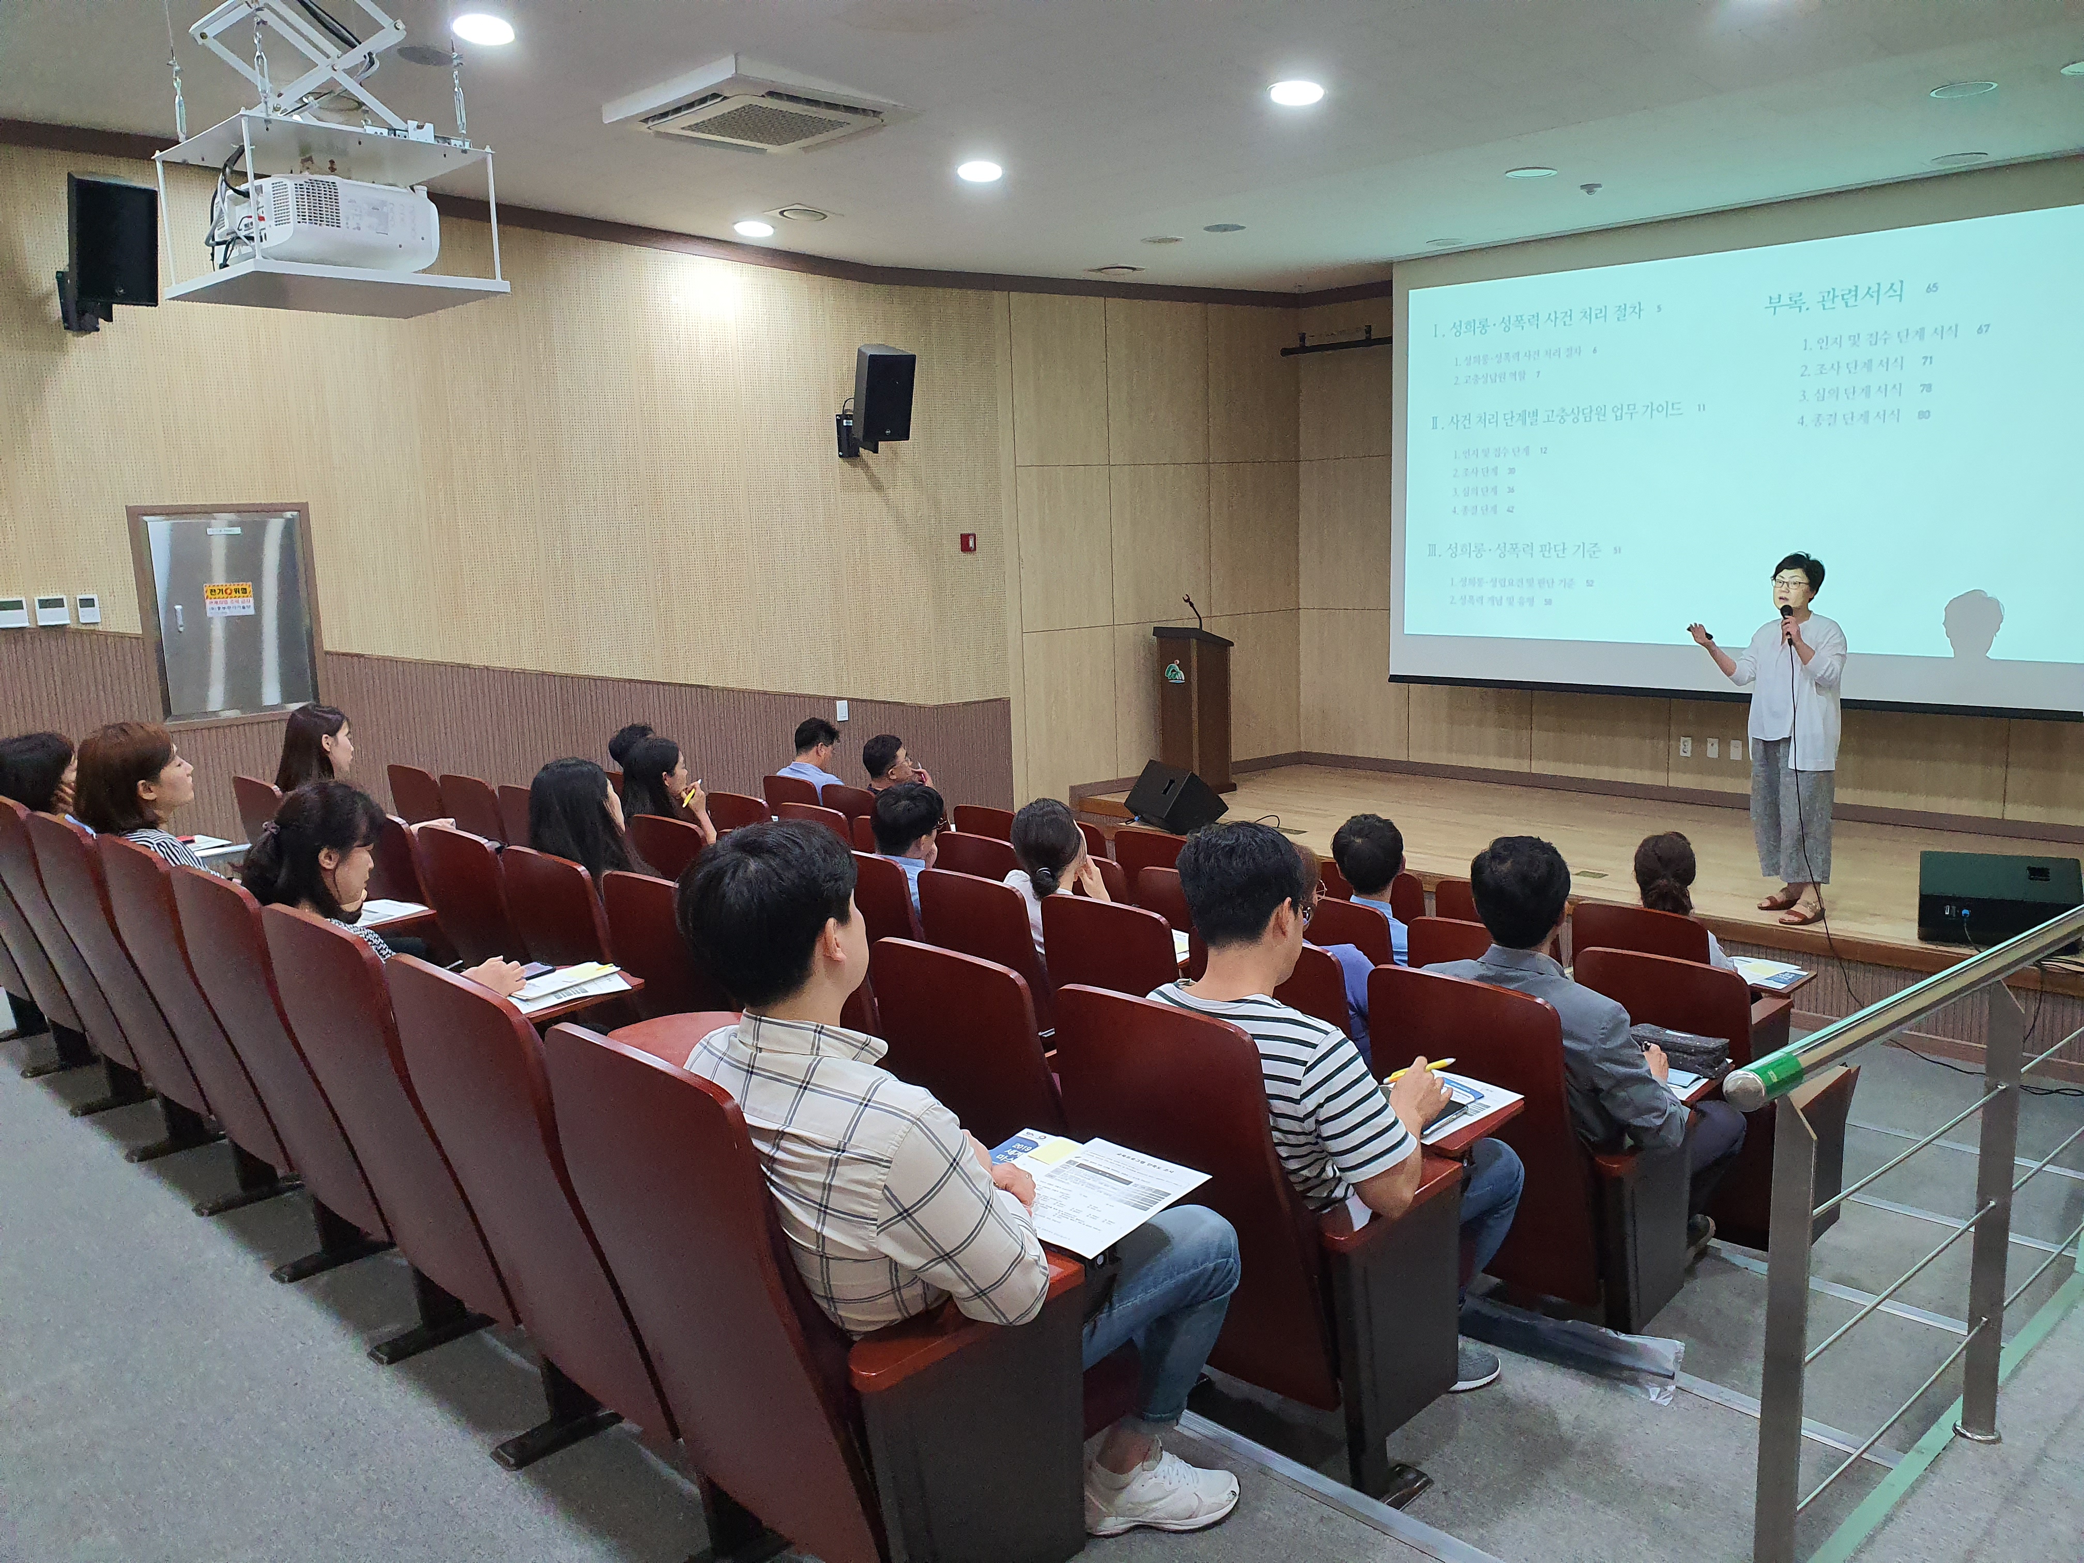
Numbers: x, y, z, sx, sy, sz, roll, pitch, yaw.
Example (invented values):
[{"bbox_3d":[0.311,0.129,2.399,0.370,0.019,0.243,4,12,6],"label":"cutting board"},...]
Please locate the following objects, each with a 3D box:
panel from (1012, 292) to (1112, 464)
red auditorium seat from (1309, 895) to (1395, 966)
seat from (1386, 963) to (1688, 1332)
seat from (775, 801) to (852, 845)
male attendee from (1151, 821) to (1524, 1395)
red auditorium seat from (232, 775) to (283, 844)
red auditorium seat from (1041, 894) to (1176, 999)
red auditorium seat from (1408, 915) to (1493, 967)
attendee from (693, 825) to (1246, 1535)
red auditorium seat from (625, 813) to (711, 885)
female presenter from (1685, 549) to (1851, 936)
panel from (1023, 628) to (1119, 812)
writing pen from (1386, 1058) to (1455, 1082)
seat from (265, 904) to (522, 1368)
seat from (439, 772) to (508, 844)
[{"bbox_3d":[0.111,-2.607,10.208,0.760,1.081,0.050,-9,12,-34],"label":"panel"},{"bbox_3d":[1.075,0.807,5.079,0.554,0.933,0.611,7,12,44],"label":"red auditorium seat"},{"bbox_3d":[1.120,0.853,3.602,0.573,0.933,0.611,7,12,44],"label":"seat"},{"bbox_3d":[-0.755,0.540,6.655,0.520,0.965,0.530,8,14,44],"label":"seat"},{"bbox_3d":[0.561,0.637,2.934,0.767,1.198,0.525,-10,13,-40],"label":"male attendee"},{"bbox_3d":[-2.459,0.421,5.574,0.535,0.941,0.584,7,13,44],"label":"red auditorium seat"},{"bbox_3d":[0.365,0.735,4.215,0.535,0.941,0.584,7,13,44],"label":"red auditorium seat"},{"bbox_3d":[1.427,0.855,4.704,0.554,0.933,0.563,7,12,44],"label":"red auditorium seat"},{"bbox_3d":[-0.123,0.606,2.327,0.544,1.191,0.812,7,12,44],"label":"attendee"},{"bbox_3d":[-1.058,0.554,5.579,0.535,0.941,0.584,7,13,44],"label":"red auditorium seat"},{"bbox_3d":[3.217,-0.199,6.941,0.430,1.610,0.600,-11,13,-41],"label":"female presenter"},{"bbox_3d":[0.197,-0.462,10.433,0.764,1.113,0.040,-8,11,-32],"label":"panel"},{"bbox_3d":[0.699,0.534,2.890,0.140,0.012,0.012,-18,10,-3],"label":"writing pen"},{"bbox_3d":[-1.001,0.652,2.882,0.520,0.965,0.580,8,14,44],"label":"seat"},{"bbox_3d":[-2.159,0.414,6.656,0.520,0.965,0.530,8,14,44],"label":"seat"}]

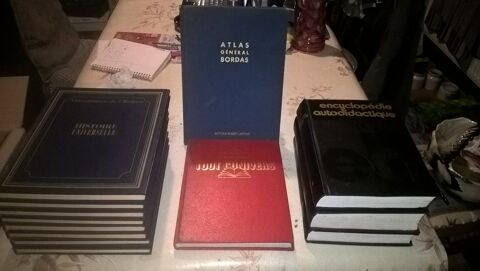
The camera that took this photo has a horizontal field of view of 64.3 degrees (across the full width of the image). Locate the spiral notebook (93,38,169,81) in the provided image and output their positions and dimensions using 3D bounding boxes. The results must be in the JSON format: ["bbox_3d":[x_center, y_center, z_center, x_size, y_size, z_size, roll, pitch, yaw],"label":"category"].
[{"bbox_3d":[-0.338,-0.240,1.204,0.209,0.020,0.150,14,44,12],"label":"spiral notebook"}]

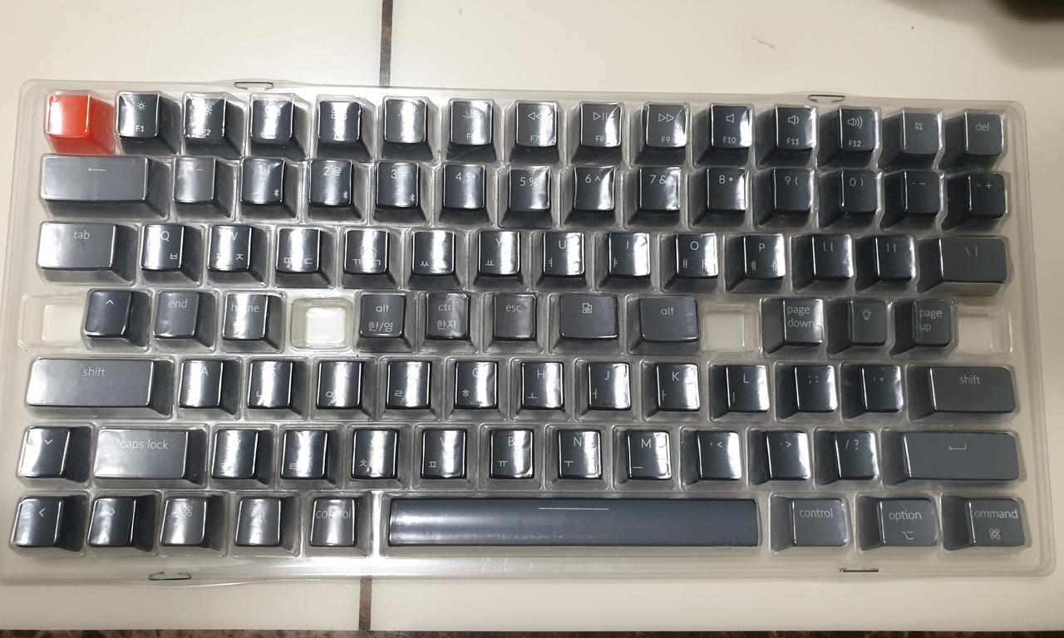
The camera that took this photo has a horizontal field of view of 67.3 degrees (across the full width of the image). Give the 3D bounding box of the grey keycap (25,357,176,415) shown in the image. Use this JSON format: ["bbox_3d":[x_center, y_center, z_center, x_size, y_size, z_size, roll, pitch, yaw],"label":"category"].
[{"bbox_3d":[-0.134,0.021,0.247,0.042,0.009,0.018,1,83,-3],"label":"grey keycap"}]

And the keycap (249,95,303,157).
[{"bbox_3d":[-0.083,-0.062,0.260,0.018,0.011,0.018,1,82,-3],"label":"keycap"}]

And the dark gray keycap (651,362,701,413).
[{"bbox_3d":[0.046,0.023,0.258,0.018,0.009,0.018,1,82,-3],"label":"dark gray keycap"}]

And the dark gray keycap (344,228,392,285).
[{"bbox_3d":[-0.053,-0.020,0.260,0.018,0.009,0.018,1,81,-3],"label":"dark gray keycap"}]

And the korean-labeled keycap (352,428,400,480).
[{"bbox_3d":[-0.048,0.043,0.248,0.018,0.009,0.018,1,82,-3],"label":"korean-labeled keycap"}]

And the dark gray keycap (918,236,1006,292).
[{"bbox_3d":[0.146,-0.018,0.268,0.028,0.009,0.018,1,82,-3],"label":"dark gray keycap"}]

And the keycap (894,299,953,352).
[{"bbox_3d":[0.130,0.003,0.264,0.018,0.011,0.018,1,82,-3],"label":"keycap"}]

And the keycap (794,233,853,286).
[{"bbox_3d":[0.099,-0.019,0.267,0.018,0.010,0.018,1,82,-3],"label":"keycap"}]

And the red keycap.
[{"bbox_3d":[-0.148,-0.064,0.261,0.018,0.011,0.018,1,81,-3],"label":"red keycap"}]

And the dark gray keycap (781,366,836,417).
[{"bbox_3d":[0.091,0.024,0.261,0.018,0.009,0.018,1,82,-3],"label":"dark gray keycap"}]

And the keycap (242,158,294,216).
[{"bbox_3d":[-0.085,-0.043,0.258,0.018,0.011,0.018,1,83,-3],"label":"keycap"}]

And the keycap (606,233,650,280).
[{"bbox_3d":[0.032,-0.019,0.264,0.018,0.010,0.018,1,82,-3],"label":"keycap"}]

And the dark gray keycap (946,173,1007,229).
[{"bbox_3d":[0.150,-0.040,0.268,0.018,0.011,0.018,1,83,-3],"label":"dark gray keycap"}]

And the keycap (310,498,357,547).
[{"bbox_3d":[-0.060,0.063,0.247,0.018,0.010,0.018,1,82,-3],"label":"keycap"}]

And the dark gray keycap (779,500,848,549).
[{"bbox_3d":[0.089,0.065,0.251,0.023,0.009,0.018,1,82,-3],"label":"dark gray keycap"}]

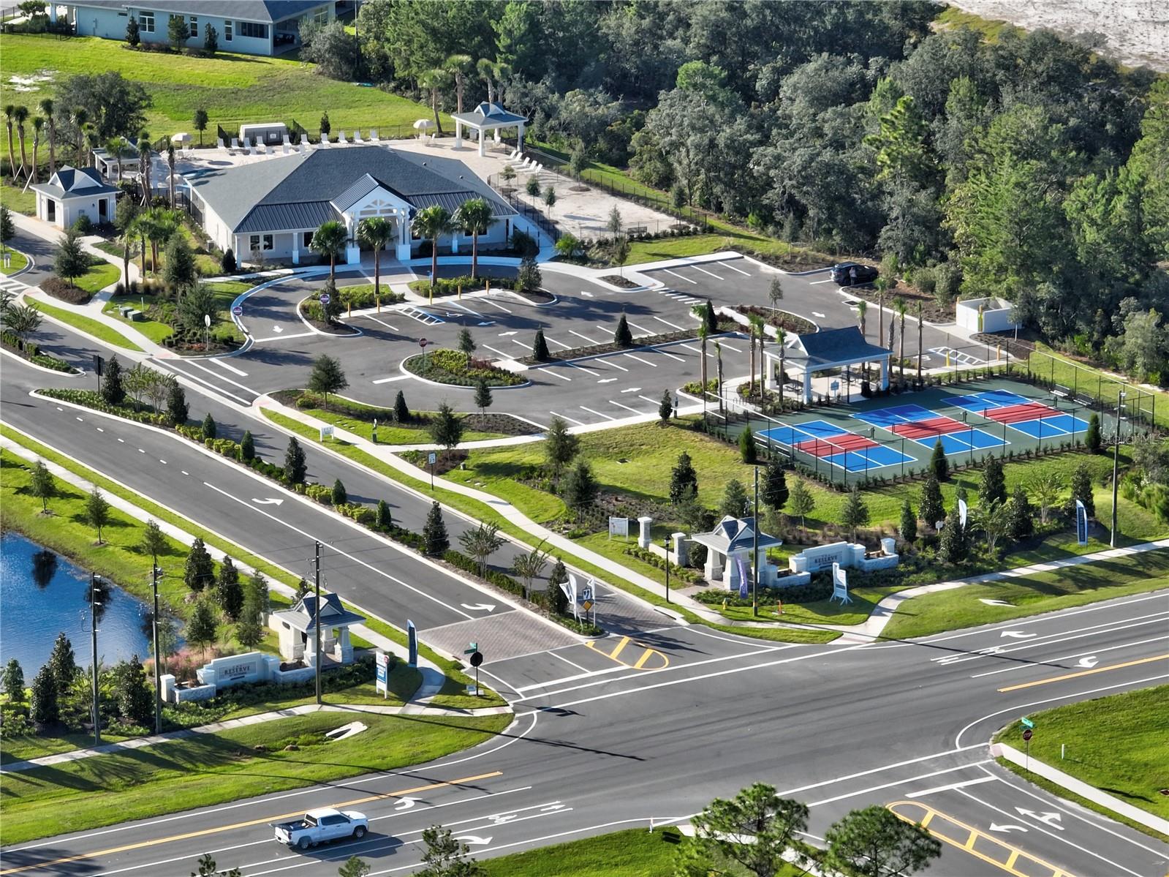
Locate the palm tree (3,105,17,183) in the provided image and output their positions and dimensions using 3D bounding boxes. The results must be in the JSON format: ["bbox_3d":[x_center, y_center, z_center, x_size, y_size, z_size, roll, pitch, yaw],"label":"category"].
[{"bbox_3d":[-52.948,-27.129,500.153,1.300,7.140,1.300,0,16,0],"label":"palm tree"}]

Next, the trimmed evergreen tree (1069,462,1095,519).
[{"bbox_3d":[36.097,3.635,393.945,1.852,4.050,1.852,0,16,0],"label":"trimmed evergreen tree"}]

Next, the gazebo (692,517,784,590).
[{"bbox_3d":[10.914,7.904,388.748,4.650,4.200,4.900,-10,18,-30],"label":"gazebo"}]

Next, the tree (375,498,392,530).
[{"bbox_3d":[-14.564,5.531,395.102,1.190,2.260,1.190,0,16,0],"label":"tree"}]

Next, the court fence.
[{"bbox_3d":[26.689,-2.046,420.102,29.100,3.050,18.600,-10,19,-31],"label":"court fence"}]

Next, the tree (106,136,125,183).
[{"bbox_3d":[-43.044,-25.504,499.518,1.764,4.550,1.764,0,16,0],"label":"tree"}]

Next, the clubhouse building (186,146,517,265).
[{"bbox_3d":[-20.589,-21.847,480.856,25.600,7.630,22.400,-4,17,-15],"label":"clubhouse building"}]

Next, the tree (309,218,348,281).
[{"bbox_3d":[-22.189,-15.676,476.371,3.441,7.181,3.441,0,16,0],"label":"tree"}]

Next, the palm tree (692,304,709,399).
[{"bbox_3d":[9.350,-7.043,435.027,1.500,7.564,1.500,0,16,0],"label":"palm tree"}]

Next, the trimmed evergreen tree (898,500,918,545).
[{"bbox_3d":[24.279,6.144,407.420,1.369,3.257,1.369,0,16,0],"label":"trimmed evergreen tree"}]

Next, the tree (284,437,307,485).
[{"bbox_3d":[-21.443,1.598,403.657,1.728,3.600,1.728,0,16,0],"label":"tree"}]

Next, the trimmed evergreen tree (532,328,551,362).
[{"bbox_3d":[-3.660,-7.990,457.445,1.460,2.786,1.460,0,16,0],"label":"trimmed evergreen tree"}]

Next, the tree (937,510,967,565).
[{"bbox_3d":[25.969,6.866,383.147,2.058,3.785,2.058,0,16,0],"label":"tree"}]

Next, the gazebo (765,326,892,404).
[{"bbox_3d":[19.400,-6.192,431.406,8.600,4.790,6.000,-10,19,-32],"label":"gazebo"}]

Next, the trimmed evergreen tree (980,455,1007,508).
[{"bbox_3d":[31.312,3.218,416.146,2.097,3.939,2.097,0,16,0],"label":"trimmed evergreen tree"}]

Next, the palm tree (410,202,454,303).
[{"bbox_3d":[-12.919,-16.094,460.886,3.650,7.580,3.650,0,16,0],"label":"palm tree"}]

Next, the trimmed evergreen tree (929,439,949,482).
[{"bbox_3d":[26.620,1.573,407.464,1.440,3.060,1.440,0,16,0],"label":"trimmed evergreen tree"}]

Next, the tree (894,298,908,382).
[{"bbox_3d":[25.014,-7.825,429.780,1.013,7.010,1.013,0,16,0],"label":"tree"}]

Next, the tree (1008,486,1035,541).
[{"bbox_3d":[31.948,5.349,397.818,1.941,4.046,1.941,0,16,0],"label":"tree"}]

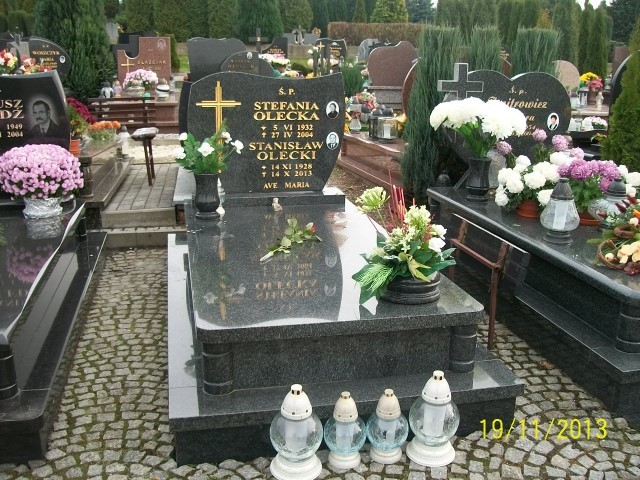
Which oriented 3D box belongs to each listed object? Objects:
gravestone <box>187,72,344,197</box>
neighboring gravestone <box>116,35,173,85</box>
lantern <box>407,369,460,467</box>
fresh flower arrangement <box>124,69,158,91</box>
[{"bbox_3d":[-0.327,-0.669,4.175,0.961,0.733,0.089,-2,15,-12],"label":"gravestone"},{"bbox_3d":[-2.769,-2.784,10.500,0.850,0.830,0.120,-2,15,-12],"label":"neighboring gravestone"},{"bbox_3d":[0.394,0.600,2.290,0.174,0.312,0.174,-2,15,-12],"label":"lantern"},{"bbox_3d":[-2.695,-2.393,10.050,0.500,0.380,0.460,-2,15,-12],"label":"fresh flower arrangement"}]

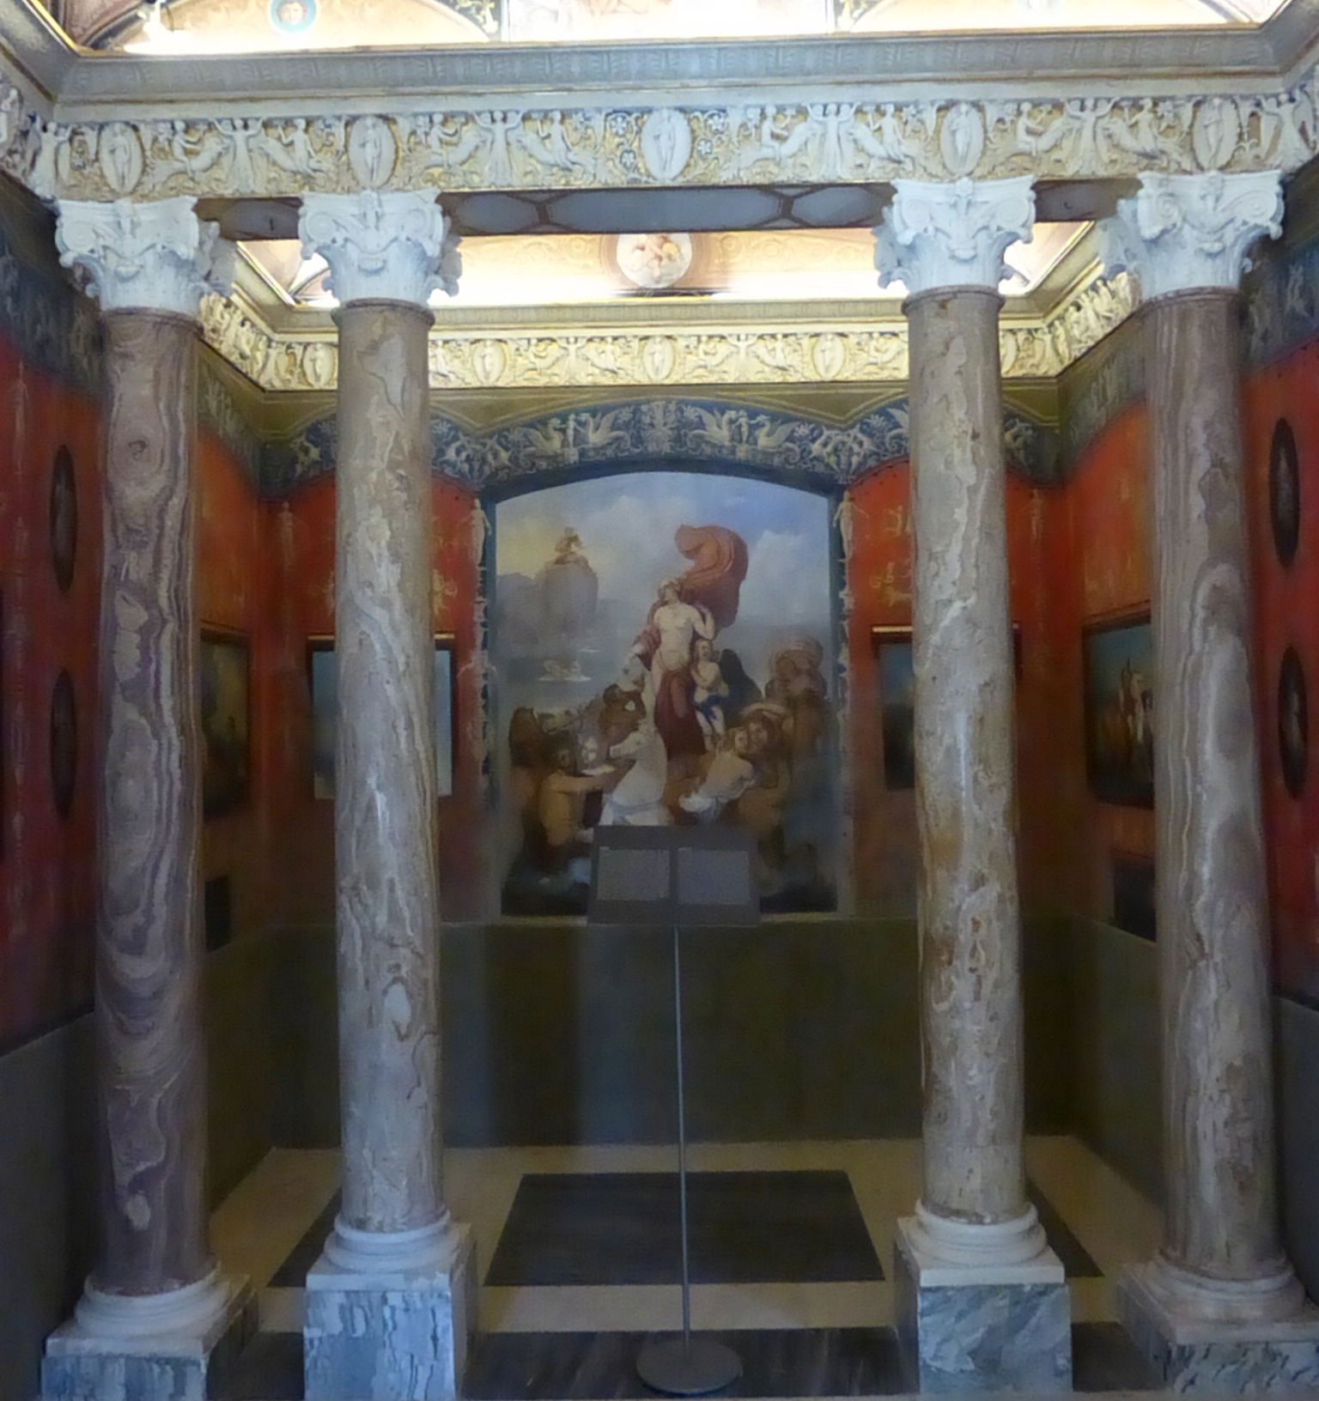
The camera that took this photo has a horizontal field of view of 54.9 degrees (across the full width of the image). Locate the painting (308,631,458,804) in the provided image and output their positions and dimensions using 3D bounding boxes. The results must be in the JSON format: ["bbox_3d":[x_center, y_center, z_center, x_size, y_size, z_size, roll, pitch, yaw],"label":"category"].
[{"bbox_3d":[-1.081,0.066,4.947,0.564,0.643,0.060,-1,1,0],"label":"painting"}]

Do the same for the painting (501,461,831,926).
[{"bbox_3d":[0.026,-0.034,4.981,1.332,1.737,0.050,-1,-1,0],"label":"painting"}]

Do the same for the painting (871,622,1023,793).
[{"bbox_3d":[1.115,0.026,4.932,0.581,0.657,0.060,-1,1,0],"label":"painting"}]

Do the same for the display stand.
[{"bbox_3d":[0.048,1.005,3.231,0.423,1.354,0.280,-1,-1,0],"label":"display stand"}]

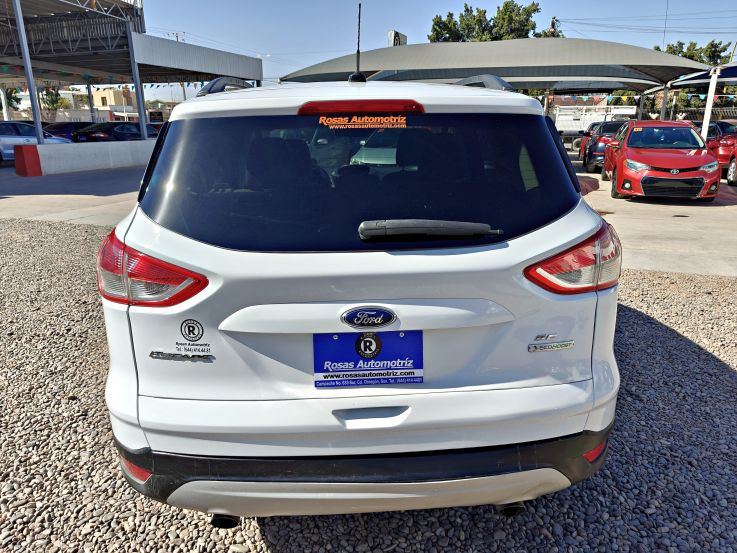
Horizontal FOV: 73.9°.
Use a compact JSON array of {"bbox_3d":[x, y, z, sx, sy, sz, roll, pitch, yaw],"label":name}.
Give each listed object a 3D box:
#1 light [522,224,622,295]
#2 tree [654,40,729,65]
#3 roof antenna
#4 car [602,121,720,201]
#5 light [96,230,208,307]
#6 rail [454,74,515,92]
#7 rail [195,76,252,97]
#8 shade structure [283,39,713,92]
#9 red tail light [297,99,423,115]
[{"bbox_3d":[0.622,-0.032,1.468,0.420,0.185,0.300,-2,18,-2],"label":"light"},{"bbox_3d":[20.513,-11.889,31.730,4.400,6.250,4.200,10,20,30],"label":"tree"},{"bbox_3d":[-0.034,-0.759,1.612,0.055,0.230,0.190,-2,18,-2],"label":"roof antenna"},{"bbox_3d":[6.390,-2.680,10.920,1.776,1.455,4.620,6,19,20],"label":"car"},{"bbox_3d":[-0.637,0.003,1.424,0.420,0.185,0.300,-2,18,-2],"label":"light"},{"bbox_3d":[0.456,-0.895,2.388,0.070,0.090,1.500,-2,18,-2],"label":"rail"},{"bbox_3d":[-0.583,-0.866,2.352,0.070,0.090,1.500,-2,18,-2],"label":"rail"},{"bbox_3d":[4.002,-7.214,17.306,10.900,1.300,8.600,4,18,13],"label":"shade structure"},{"bbox_3d":[-0.018,-0.482,1.401,0.378,0.045,0.050,-2,18,-2],"label":"red tail light"}]

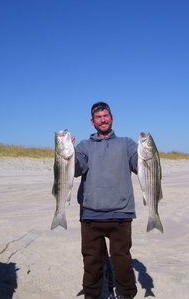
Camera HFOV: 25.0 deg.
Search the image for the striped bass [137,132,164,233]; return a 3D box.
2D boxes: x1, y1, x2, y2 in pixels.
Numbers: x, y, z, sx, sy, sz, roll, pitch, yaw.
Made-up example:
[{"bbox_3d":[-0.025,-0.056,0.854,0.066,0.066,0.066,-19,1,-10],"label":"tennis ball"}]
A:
[{"bbox_3d":[0.404,0.241,3.030,0.160,0.726,0.110,-4,-2,-12],"label":"striped bass"}]

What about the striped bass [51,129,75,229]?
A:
[{"bbox_3d":[-0.218,0.217,3.030,0.152,0.719,0.110,2,-2,20],"label":"striped bass"}]

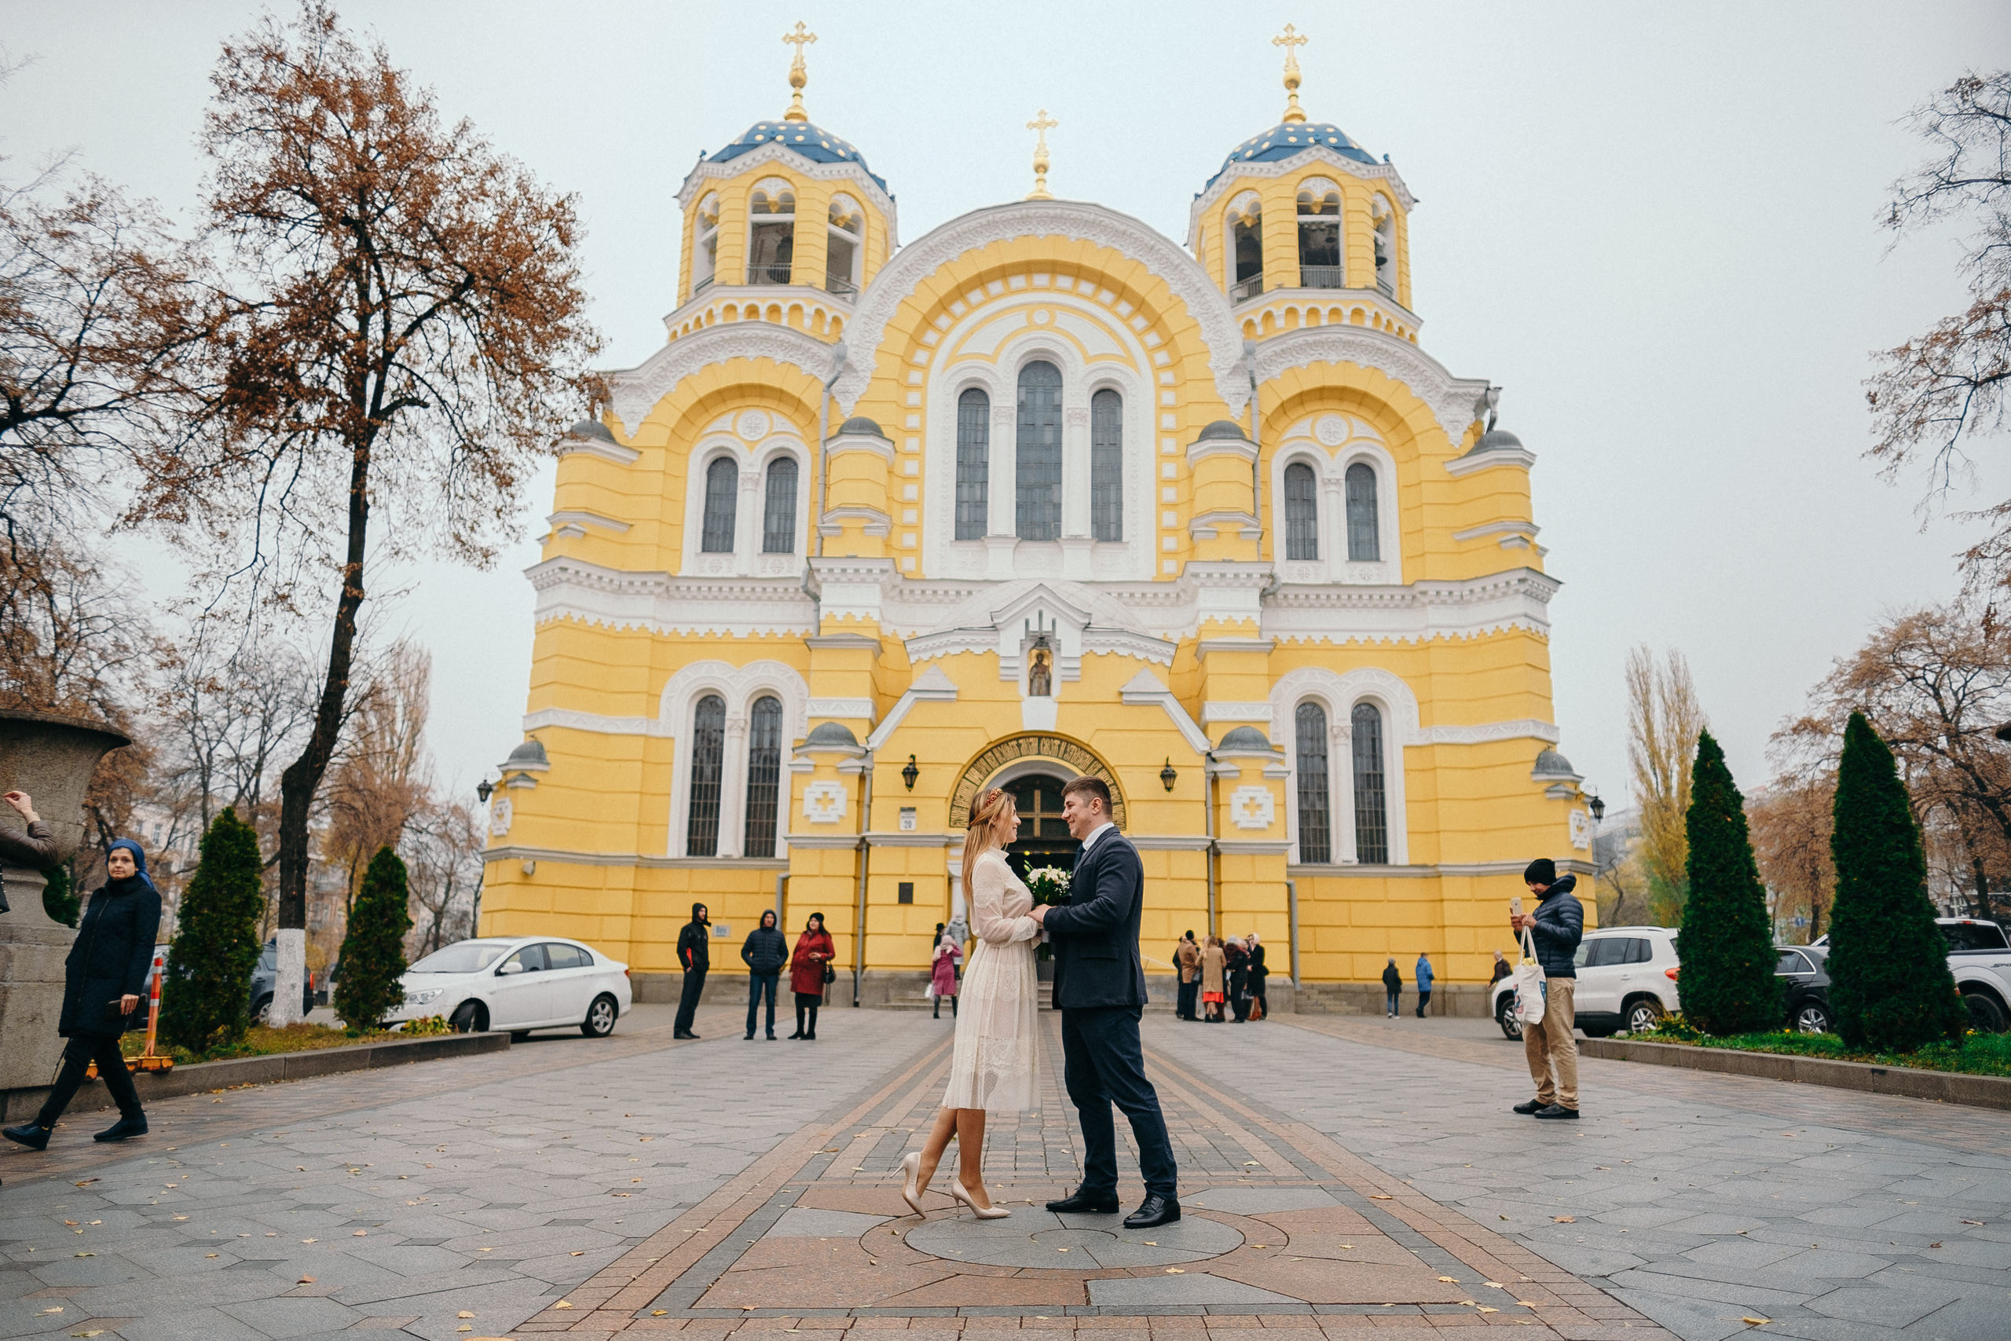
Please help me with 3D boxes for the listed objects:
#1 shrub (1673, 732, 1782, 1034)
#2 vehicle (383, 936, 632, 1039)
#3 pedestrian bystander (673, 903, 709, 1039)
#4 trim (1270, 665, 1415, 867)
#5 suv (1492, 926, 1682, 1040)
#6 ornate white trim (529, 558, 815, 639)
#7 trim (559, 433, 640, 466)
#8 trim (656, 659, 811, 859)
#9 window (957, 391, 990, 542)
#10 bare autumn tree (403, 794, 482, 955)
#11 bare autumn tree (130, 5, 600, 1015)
[{"bbox_3d":[9.045,2.682,17.056,1.250,3.800,1.250,1,-12,2],"label":"shrub"},{"bbox_3d":[-7.172,4.459,18.949,1.780,1.460,4.550,-4,-13,22],"label":"vehicle"},{"bbox_3d":[-4.158,4.003,17.948,0.400,1.790,0.500,-4,-13,22],"label":"pedestrian bystander"},{"bbox_3d":[8.672,2.446,34.697,3.708,5.218,0.400,1,-13,1],"label":"trim"},{"bbox_3d":[9.423,4.878,20.658,1.810,1.690,4.430,5,-13,-20],"label":"suv"},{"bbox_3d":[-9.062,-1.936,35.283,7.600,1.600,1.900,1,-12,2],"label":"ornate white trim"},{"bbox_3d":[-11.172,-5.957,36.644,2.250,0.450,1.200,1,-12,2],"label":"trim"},{"bbox_3d":[-7.130,2.289,35.372,3.870,5.300,0.600,1,-12,1],"label":"trim"},{"bbox_3d":[-0.872,-5.600,36.545,0.939,4.385,0.300,1,-13,1],"label":"window"},{"bbox_3d":[-22.194,8.538,51.754,3.500,7.340,3.500,1,-12,1],"label":"bare autumn tree"},{"bbox_3d":[-7.903,-2.447,16.516,5.663,13.215,5.463,1,-13,1],"label":"bare autumn tree"}]

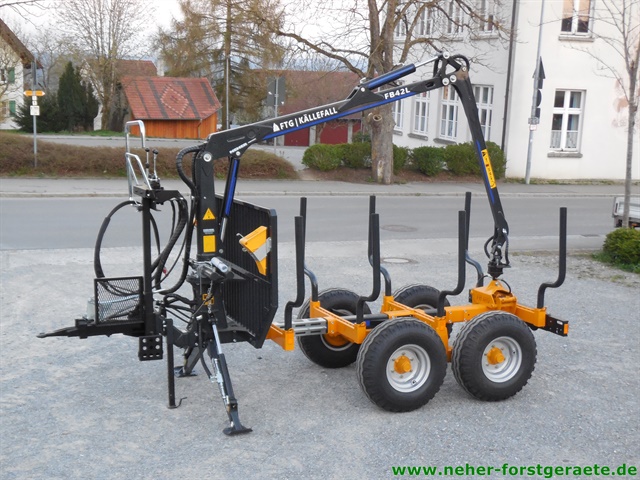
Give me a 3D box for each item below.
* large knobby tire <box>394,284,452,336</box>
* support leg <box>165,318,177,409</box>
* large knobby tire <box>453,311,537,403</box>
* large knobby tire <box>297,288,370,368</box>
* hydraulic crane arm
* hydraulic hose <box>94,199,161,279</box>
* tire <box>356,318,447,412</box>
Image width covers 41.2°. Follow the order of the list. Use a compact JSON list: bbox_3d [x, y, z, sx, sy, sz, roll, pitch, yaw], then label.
[{"bbox_3d":[1.065,0.890,9.293,0.824,0.824,0.275,-2,8,-23],"label":"large knobby tire"},{"bbox_3d":[-1.312,1.097,7.529,0.085,0.800,0.075,-2,8,-23],"label":"support leg"},{"bbox_3d":[1.635,1.085,7.950,0.824,0.824,0.275,-2,8,-23],"label":"large knobby tire"},{"bbox_3d":[0.164,0.925,8.915,0.824,0.824,0.275,-2,8,-23],"label":"large knobby tire"},{"bbox_3d":[0.480,-0.668,8.012,3.237,2.210,0.280,-2,8,-23],"label":"hydraulic crane arm"},{"bbox_3d":[-1.614,-0.005,7.163,0.494,0.656,0.220,-2,8,-23],"label":"hydraulic hose"},{"bbox_3d":[0.734,1.119,7.572,0.824,0.824,0.275,-2,8,-23],"label":"tire"}]

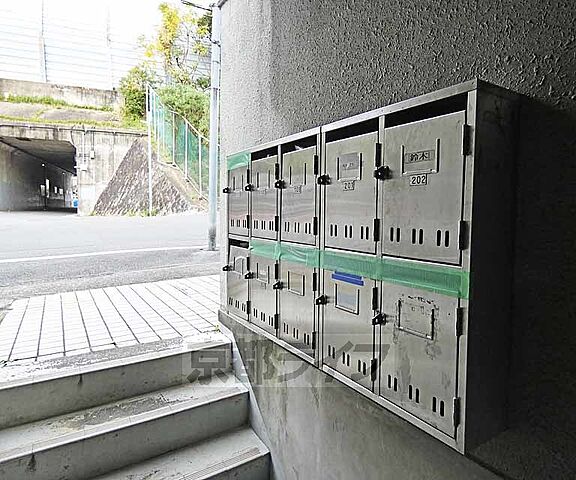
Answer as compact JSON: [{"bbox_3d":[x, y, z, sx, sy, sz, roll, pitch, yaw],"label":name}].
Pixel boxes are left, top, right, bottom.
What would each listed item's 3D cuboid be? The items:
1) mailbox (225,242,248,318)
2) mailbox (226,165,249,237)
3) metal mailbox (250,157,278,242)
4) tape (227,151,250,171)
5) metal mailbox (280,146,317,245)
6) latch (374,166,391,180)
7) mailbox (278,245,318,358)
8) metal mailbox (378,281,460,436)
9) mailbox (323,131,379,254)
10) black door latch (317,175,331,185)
[{"bbox_3d":[-0.151,0.159,1.530,0.152,0.333,0.204,-3,6,-34],"label":"mailbox"},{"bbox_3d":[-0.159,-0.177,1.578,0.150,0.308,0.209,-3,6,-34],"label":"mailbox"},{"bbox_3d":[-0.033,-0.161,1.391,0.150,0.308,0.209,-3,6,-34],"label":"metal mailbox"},{"bbox_3d":[-0.219,-0.347,1.521,0.010,0.058,0.222,-3,6,-34],"label":"tape"},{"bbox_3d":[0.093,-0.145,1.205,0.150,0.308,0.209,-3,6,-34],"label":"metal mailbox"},{"bbox_3d":[0.218,-0.152,0.789,0.026,0.028,0.020,-3,6,-34],"label":"latch"},{"bbox_3d":[0.100,0.191,1.190,0.173,0.335,0.204,-3,6,-34],"label":"mailbox"},{"bbox_3d":[0.353,0.235,0.818,0.173,0.315,0.207,-3,6,-34],"label":"metal mailbox"},{"bbox_3d":[0.221,-0.133,0.947,0.152,0.321,0.210,-3,6,-34],"label":"mailbox"},{"bbox_3d":[0.100,-0.168,0.964,0.026,0.027,0.022,-3,6,-34],"label":"black door latch"}]

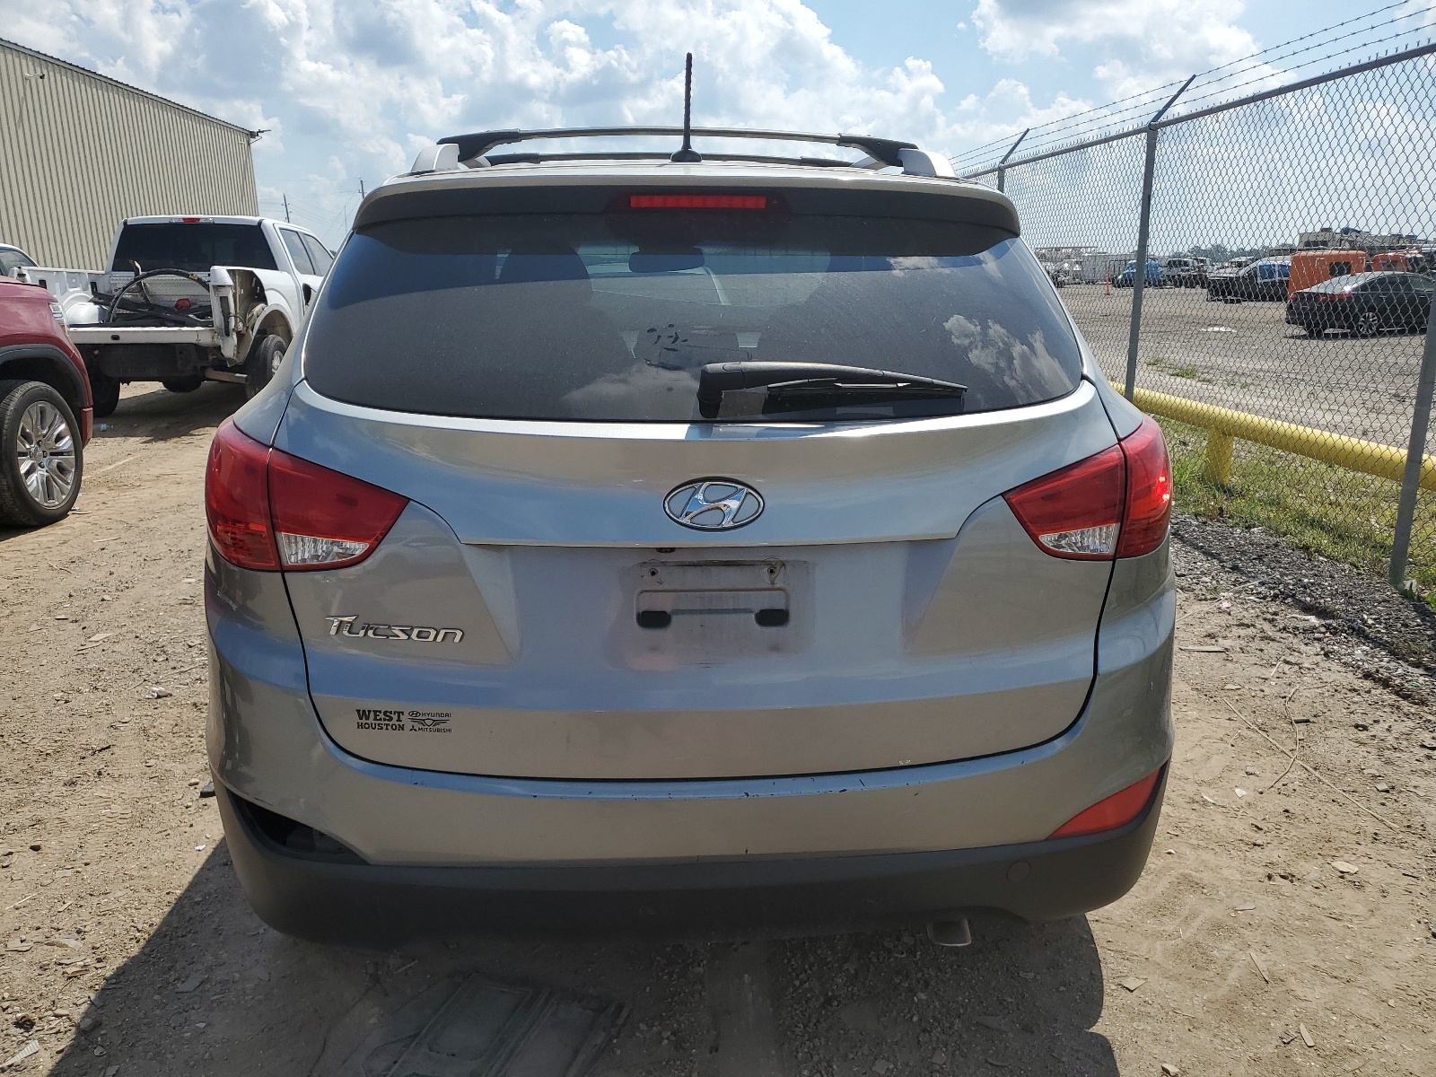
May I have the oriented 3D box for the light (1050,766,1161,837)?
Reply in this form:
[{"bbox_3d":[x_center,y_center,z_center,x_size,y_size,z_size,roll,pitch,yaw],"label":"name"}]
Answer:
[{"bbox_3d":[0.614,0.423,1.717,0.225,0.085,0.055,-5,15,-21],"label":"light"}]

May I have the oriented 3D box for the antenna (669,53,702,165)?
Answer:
[{"bbox_3d":[-0.060,-0.842,2.122,0.062,0.187,0.165,-1,14,-5],"label":"antenna"}]

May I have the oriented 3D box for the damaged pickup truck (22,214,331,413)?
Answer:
[{"bbox_3d":[-5.575,-2.648,12.511,2.060,1.950,5.750,-1,14,-5],"label":"damaged pickup truck"}]

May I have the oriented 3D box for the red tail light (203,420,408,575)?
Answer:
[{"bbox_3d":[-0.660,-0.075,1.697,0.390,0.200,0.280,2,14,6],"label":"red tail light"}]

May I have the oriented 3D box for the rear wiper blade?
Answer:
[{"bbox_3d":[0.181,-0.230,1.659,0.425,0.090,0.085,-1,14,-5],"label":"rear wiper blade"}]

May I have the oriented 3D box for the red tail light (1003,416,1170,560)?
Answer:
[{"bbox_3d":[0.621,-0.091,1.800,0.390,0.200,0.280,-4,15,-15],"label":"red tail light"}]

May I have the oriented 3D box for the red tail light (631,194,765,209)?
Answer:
[{"bbox_3d":[-0.033,-0.572,1.838,0.237,0.022,0.028,-1,14,-5],"label":"red tail light"}]

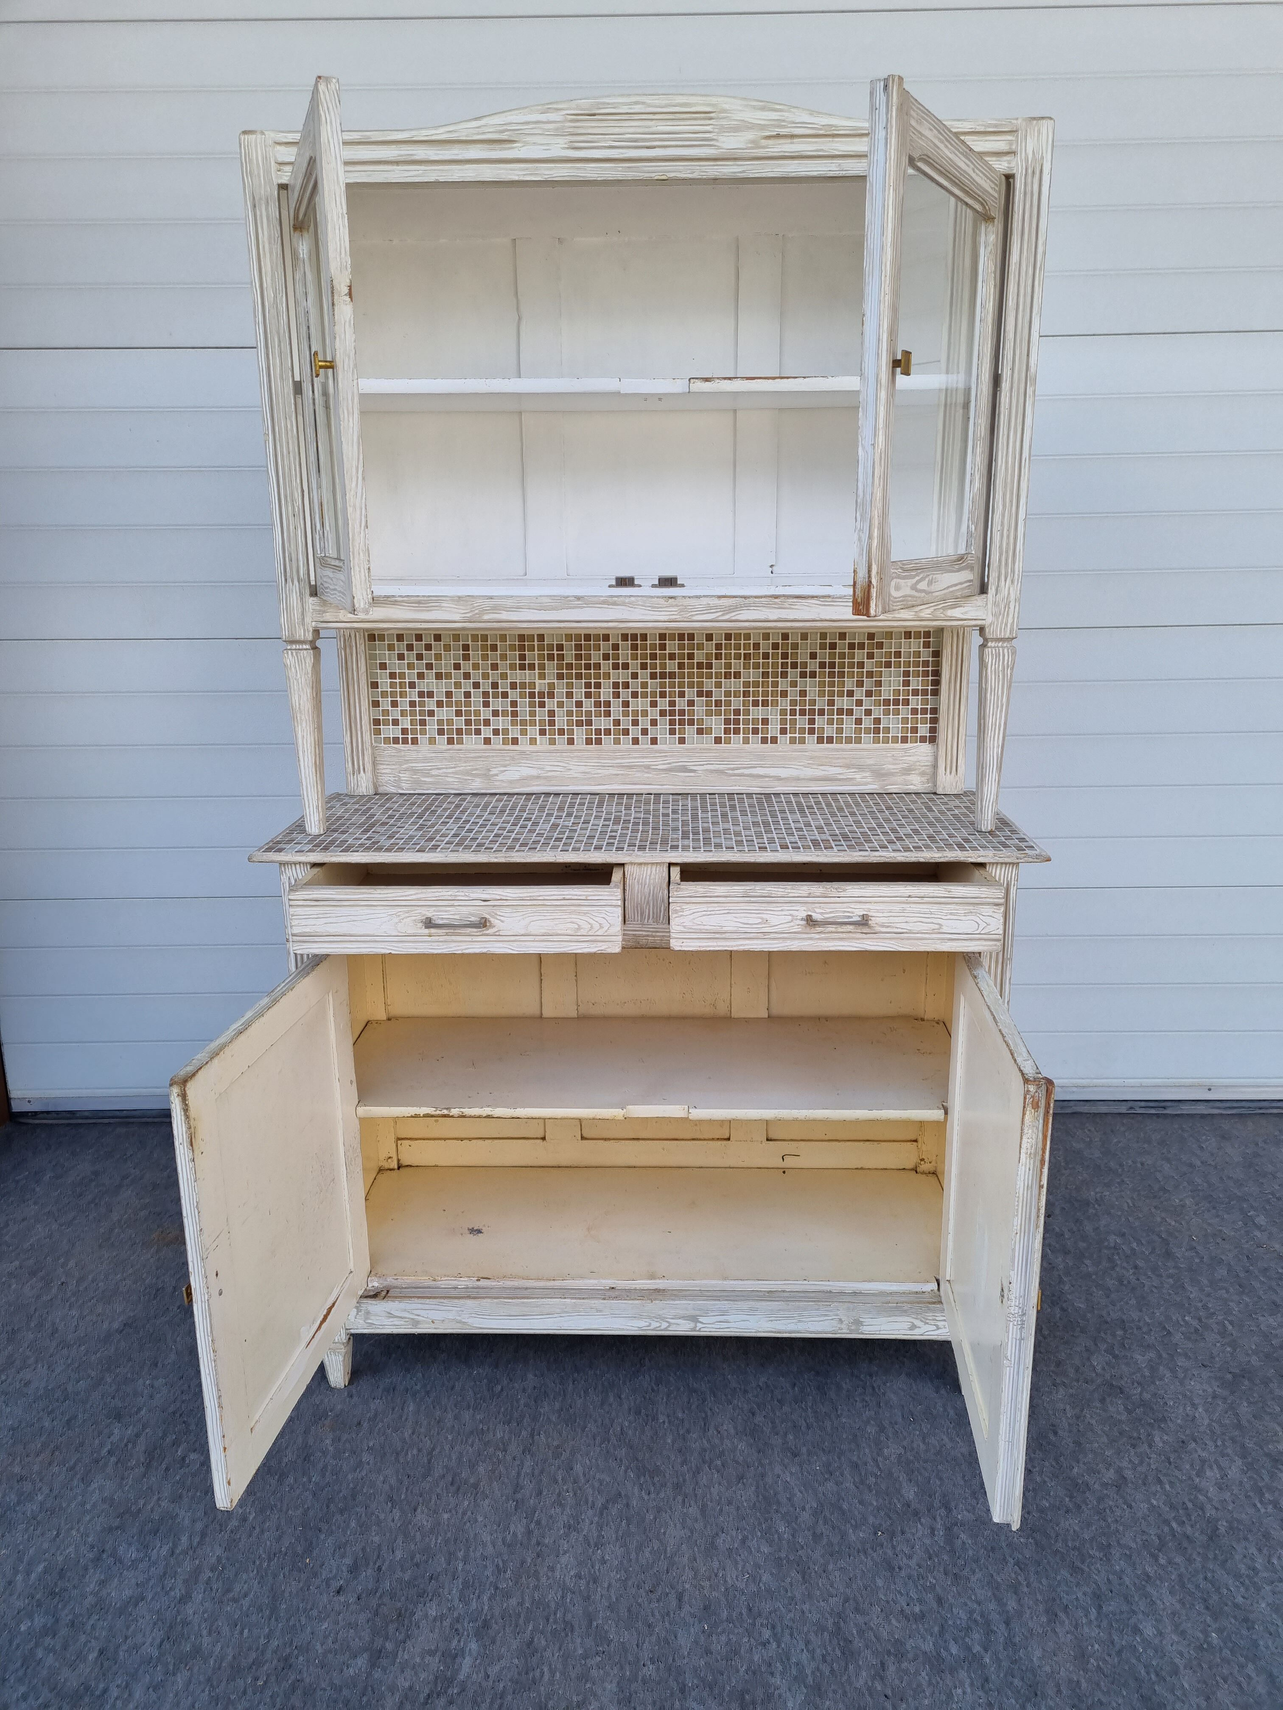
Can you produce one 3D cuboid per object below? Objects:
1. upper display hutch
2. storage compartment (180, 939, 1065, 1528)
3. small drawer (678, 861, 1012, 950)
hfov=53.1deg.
[{"bbox_3d":[0.005,-0.524,1.850,1.140,1.060,0.800,0,15,2],"label":"upper display hutch"},{"bbox_3d":[0.010,0.518,2.073,1.165,0.770,0.905,0,15,2],"label":"storage compartment"},{"bbox_3d":[0.291,0.046,2.067,0.486,0.103,0.385,0,15,2],"label":"small drawer"}]

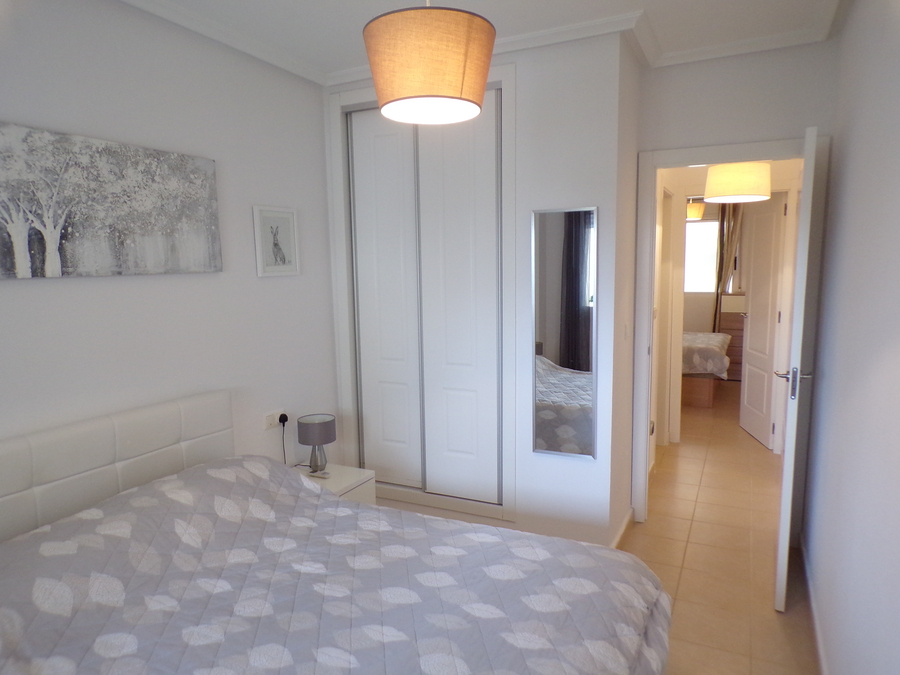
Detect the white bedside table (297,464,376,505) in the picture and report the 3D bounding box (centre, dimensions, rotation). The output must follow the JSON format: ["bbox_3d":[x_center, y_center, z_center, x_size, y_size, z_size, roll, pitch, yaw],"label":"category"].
[{"bbox_3d":[-0.697,0.944,3.228,0.465,0.432,0.440,3,8,26],"label":"white bedside table"}]

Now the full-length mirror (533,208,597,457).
[{"bbox_3d":[0.569,-0.007,3.105,0.330,1.235,0.025,3,8,26],"label":"full-length mirror"}]

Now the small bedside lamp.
[{"bbox_3d":[-0.709,0.572,3.328,0.200,0.280,0.200,-1,7,0],"label":"small bedside lamp"}]

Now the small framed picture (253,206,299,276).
[{"bbox_3d":[-0.895,-0.494,3.241,0.020,0.345,0.315,3,8,26],"label":"small framed picture"}]

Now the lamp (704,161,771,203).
[{"bbox_3d":[1.851,-0.993,4.007,0.430,0.210,0.430,3,8,26],"label":"lamp"}]

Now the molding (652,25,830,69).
[{"bbox_3d":[1.424,-1.427,3.129,0.910,0.068,0.110,3,8,26],"label":"molding"}]

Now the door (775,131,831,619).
[{"bbox_3d":[1.605,0.139,2.890,0.040,2.030,0.725,3,8,30],"label":"door"}]

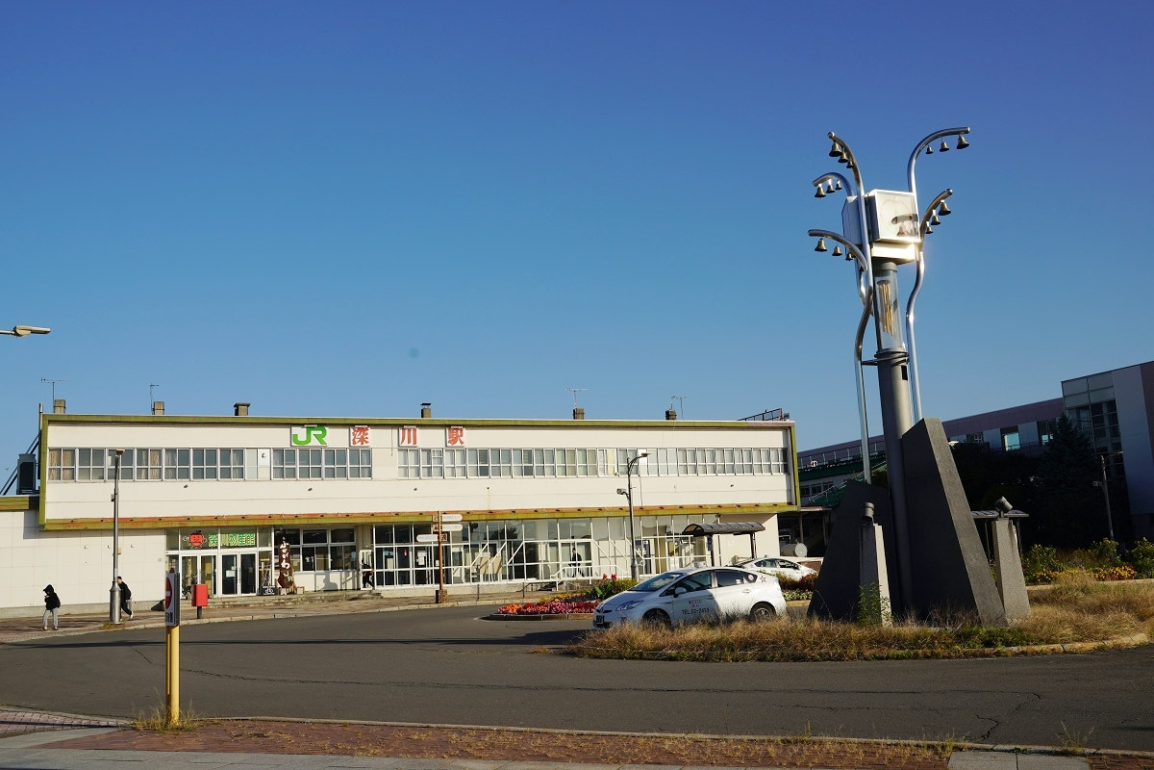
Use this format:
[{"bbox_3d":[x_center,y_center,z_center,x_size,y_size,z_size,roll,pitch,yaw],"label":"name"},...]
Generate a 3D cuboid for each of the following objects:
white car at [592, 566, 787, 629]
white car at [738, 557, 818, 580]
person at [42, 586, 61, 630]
[{"bbox_3d":[2.492,4.844,25.128,4.460,1.490,1.760,2,-10,-26],"label":"white car"},{"bbox_3d":[9.239,8.981,53.421,4.460,1.490,1.750,2,-10,-27],"label":"white car"},{"bbox_3d":[-18.865,7.979,40.327,0.580,1.569,0.520,0,-10,-15],"label":"person"}]

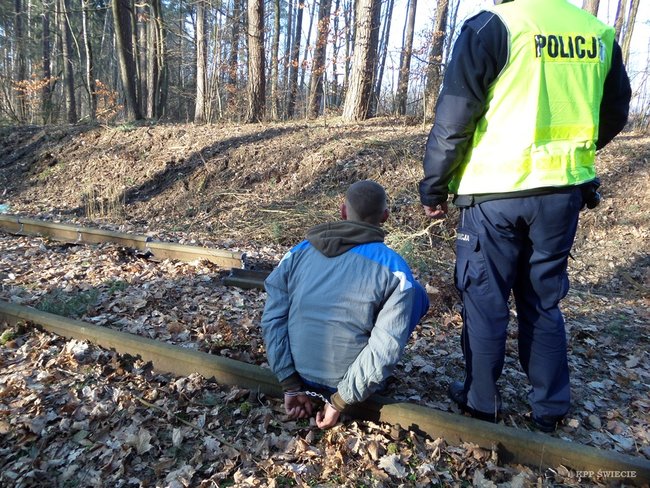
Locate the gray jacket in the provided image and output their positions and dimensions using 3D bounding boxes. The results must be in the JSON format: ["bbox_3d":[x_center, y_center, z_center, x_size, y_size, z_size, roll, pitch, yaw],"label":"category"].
[{"bbox_3d":[0.073,0.261,1.880,0.600,0.680,0.430,9,18,20],"label":"gray jacket"}]

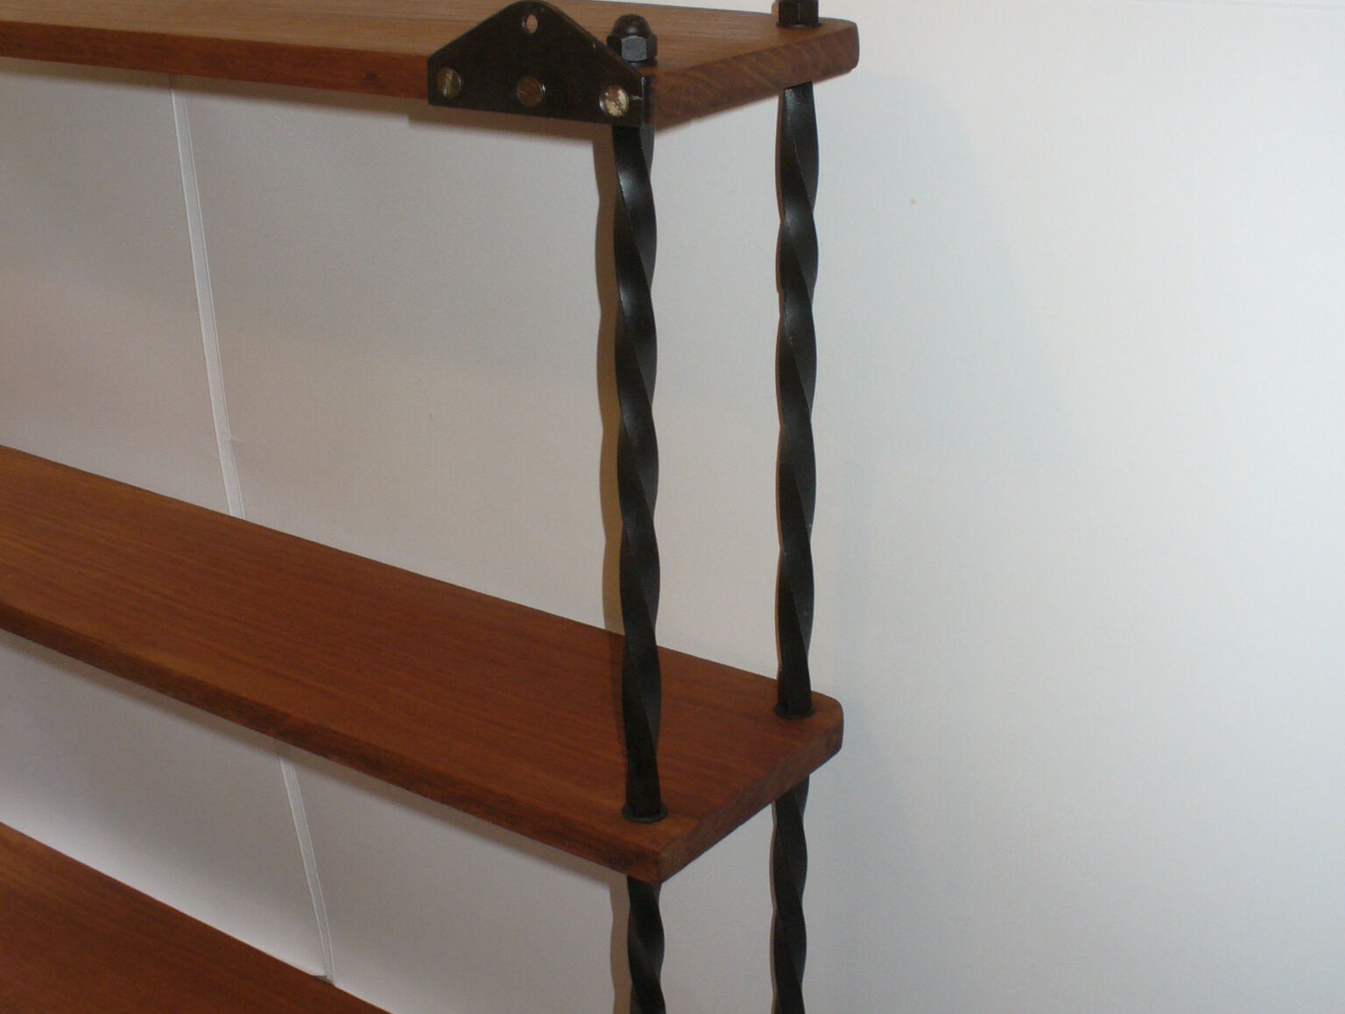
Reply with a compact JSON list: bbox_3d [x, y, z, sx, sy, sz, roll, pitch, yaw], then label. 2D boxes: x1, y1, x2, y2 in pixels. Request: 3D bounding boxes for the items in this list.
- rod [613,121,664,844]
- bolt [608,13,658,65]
[{"bbox_3d":[-0.014,-0.007,0.795,0.018,0.311,0.018,15,26,33],"label":"rod"},{"bbox_3d":[-0.015,-0.177,0.726,0.019,0.019,0.019,14,26,33],"label":"bolt"}]

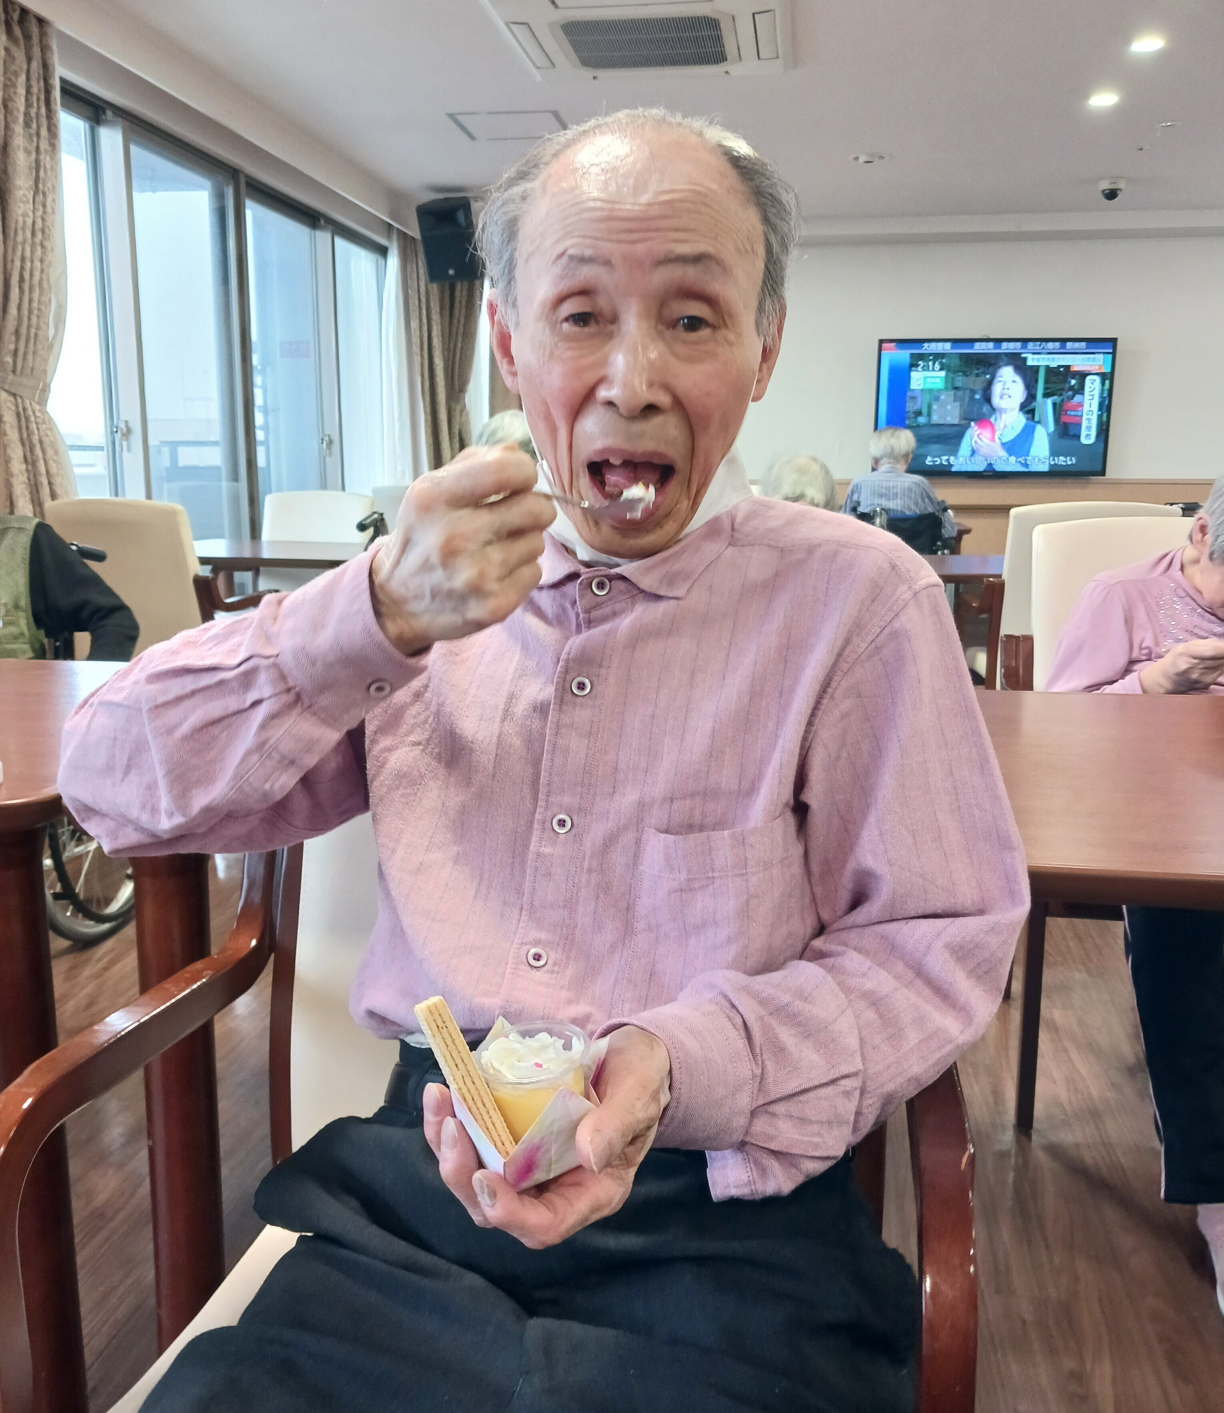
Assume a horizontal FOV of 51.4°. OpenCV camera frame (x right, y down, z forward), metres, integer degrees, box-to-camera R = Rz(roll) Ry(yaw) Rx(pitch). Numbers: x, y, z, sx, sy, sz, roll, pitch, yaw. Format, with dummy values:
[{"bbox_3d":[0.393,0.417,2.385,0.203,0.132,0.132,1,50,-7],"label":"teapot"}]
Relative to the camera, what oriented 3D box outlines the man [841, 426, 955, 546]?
[{"bbox_3d":[1.292,-0.657,5.699,0.480,1.180,0.750,3,11,16],"label":"man"}]

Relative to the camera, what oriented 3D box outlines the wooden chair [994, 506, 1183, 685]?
[{"bbox_3d":[1.443,-0.179,4.079,0.590,0.930,0.600,2,11,7],"label":"wooden chair"}]

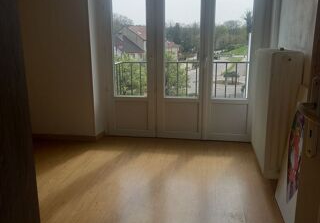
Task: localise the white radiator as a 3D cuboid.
[{"bbox_3d":[1.103,-0.035,3.013,0.237,1.069,0.910,2,13,9],"label":"white radiator"}]

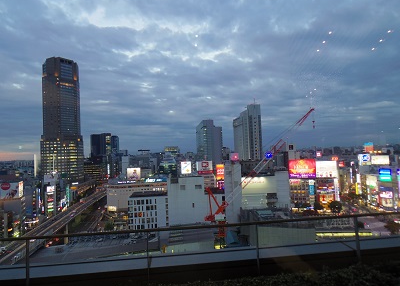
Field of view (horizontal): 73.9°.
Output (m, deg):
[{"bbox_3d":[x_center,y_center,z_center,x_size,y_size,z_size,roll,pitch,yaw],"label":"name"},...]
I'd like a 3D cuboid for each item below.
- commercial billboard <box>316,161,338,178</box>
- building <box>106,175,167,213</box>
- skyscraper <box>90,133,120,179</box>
[{"bbox_3d":[118.693,24.384,249.672,18.000,15.700,1.500,-3,-3,16],"label":"commercial billboard"},{"bbox_3d":[-57.716,50.156,265.124,58.000,34.000,42.000,-2,-3,-3],"label":"building"},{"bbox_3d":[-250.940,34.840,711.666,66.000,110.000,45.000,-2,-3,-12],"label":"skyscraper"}]

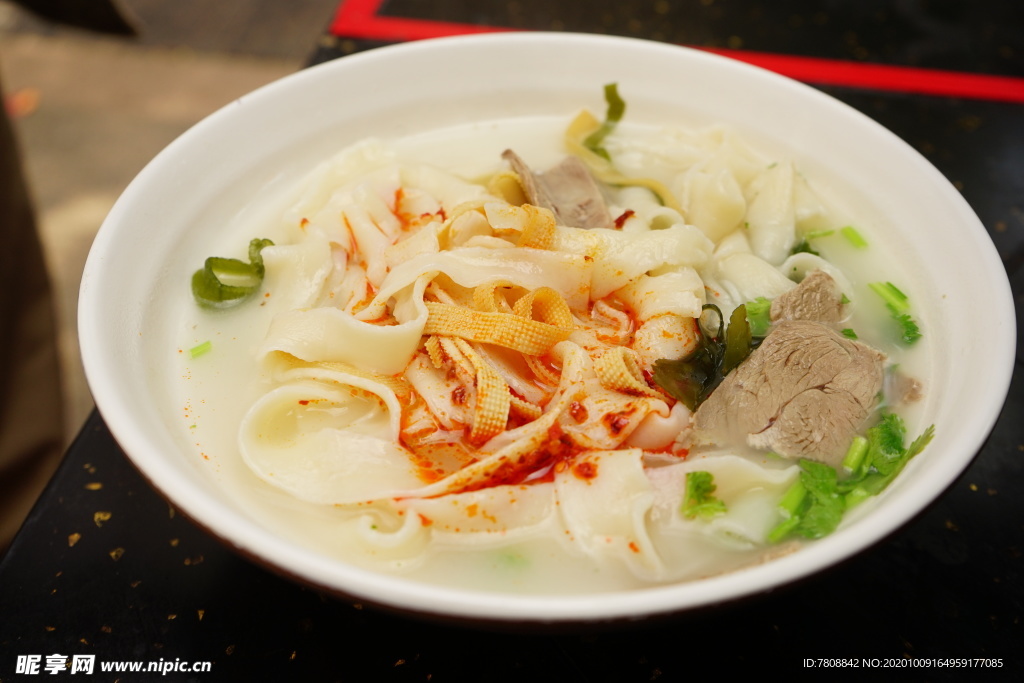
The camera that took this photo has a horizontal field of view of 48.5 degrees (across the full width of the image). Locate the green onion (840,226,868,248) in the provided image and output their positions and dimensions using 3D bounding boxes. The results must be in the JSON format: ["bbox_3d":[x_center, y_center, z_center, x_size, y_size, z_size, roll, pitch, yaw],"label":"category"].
[{"bbox_3d":[0.100,-0.030,0.333,0.004,0.003,0.010,-11,43,-12],"label":"green onion"}]

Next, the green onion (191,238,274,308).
[{"bbox_3d":[-0.077,-0.017,0.312,0.019,0.010,0.020,0,42,0],"label":"green onion"}]

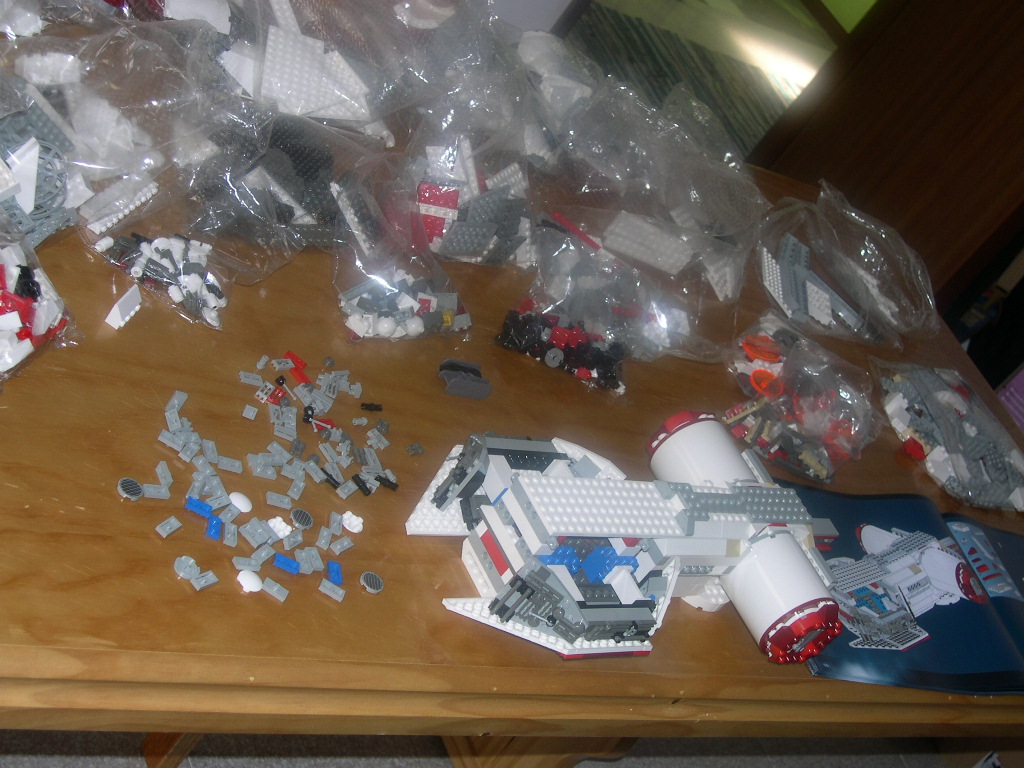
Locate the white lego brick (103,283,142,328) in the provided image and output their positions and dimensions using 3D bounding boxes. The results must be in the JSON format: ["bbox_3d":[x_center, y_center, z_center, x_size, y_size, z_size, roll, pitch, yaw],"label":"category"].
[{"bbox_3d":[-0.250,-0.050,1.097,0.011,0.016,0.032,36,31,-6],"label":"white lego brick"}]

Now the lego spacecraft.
[{"bbox_3d":[0.100,0.110,1.192,0.392,0.095,0.198,6,44,-43],"label":"lego spacecraft"}]

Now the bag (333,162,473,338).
[{"bbox_3d":[-0.087,-0.104,1.308,0.120,0.054,0.170,-1,49,-48],"label":"bag"}]

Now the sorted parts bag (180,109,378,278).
[{"bbox_3d":[-0.170,-0.144,1.260,0.165,0.065,0.160,6,44,-43],"label":"sorted parts bag"}]

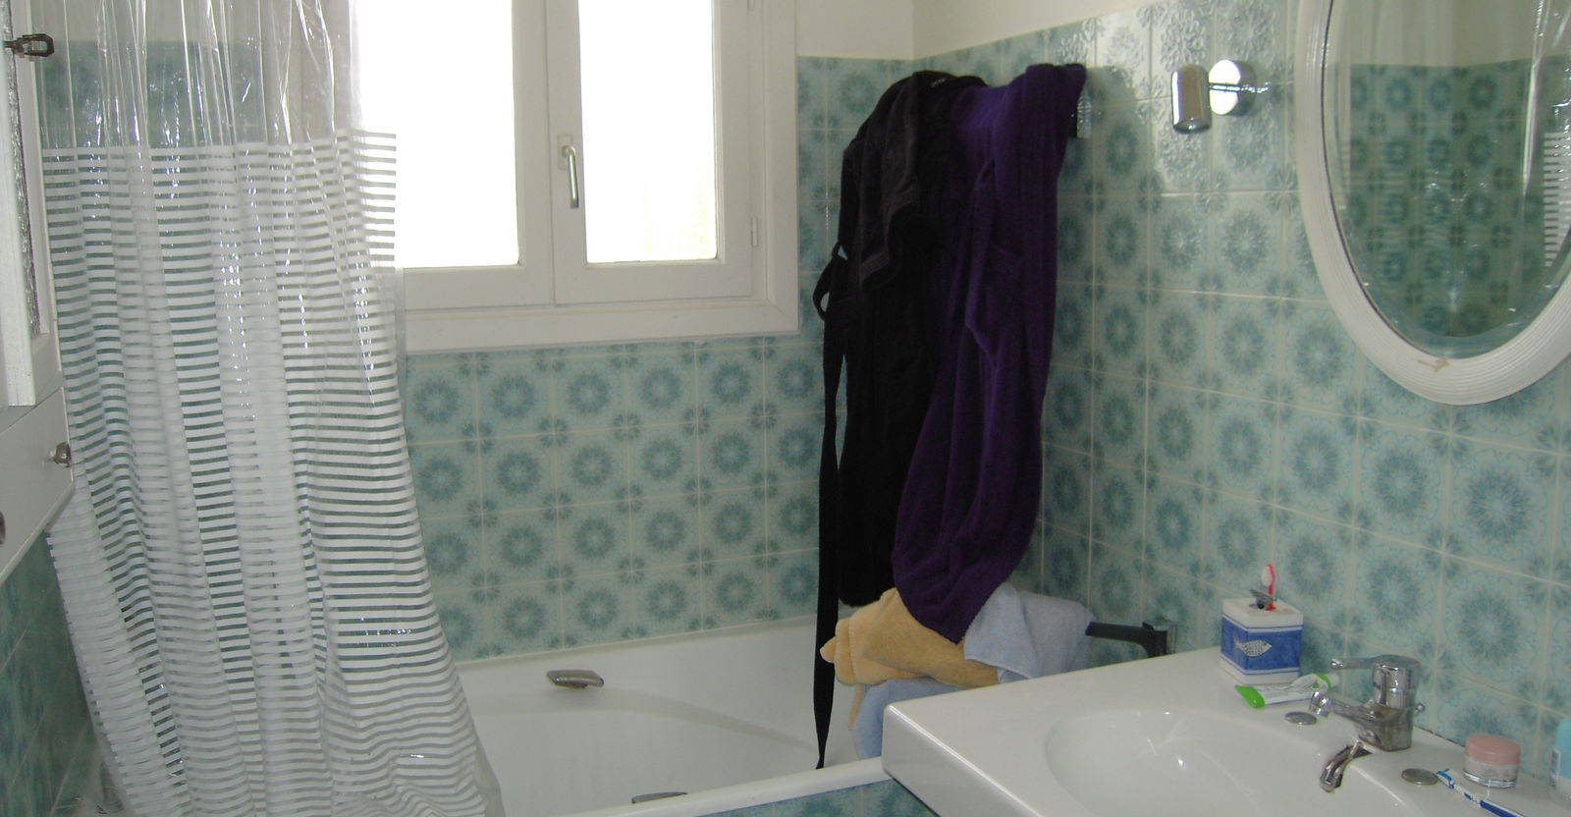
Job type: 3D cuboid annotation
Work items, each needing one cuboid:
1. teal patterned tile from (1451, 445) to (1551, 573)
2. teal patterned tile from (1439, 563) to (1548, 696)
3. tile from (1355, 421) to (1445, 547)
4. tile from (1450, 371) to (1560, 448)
[{"bbox_3d":[0.837,0.114,1.481,0.010,0.148,0.148,-4,9,-21],"label":"teal patterned tile"},{"bbox_3d":[0.839,0.258,1.507,0.010,0.150,0.150,-4,9,-21],"label":"teal patterned tile"},{"bbox_3d":[0.810,0.097,1.671,0.010,0.151,0.149,-4,9,-21],"label":"tile"},{"bbox_3d":[0.862,-0.035,1.510,0.010,0.151,0.149,-4,9,-21],"label":"tile"}]

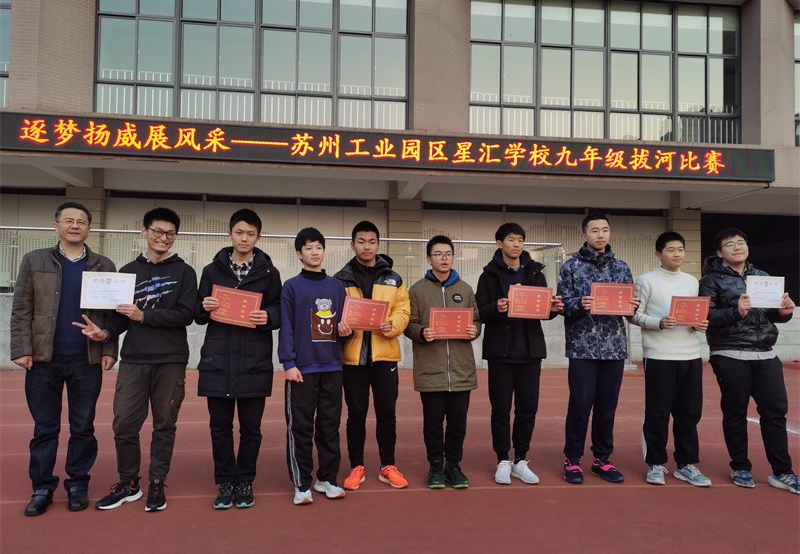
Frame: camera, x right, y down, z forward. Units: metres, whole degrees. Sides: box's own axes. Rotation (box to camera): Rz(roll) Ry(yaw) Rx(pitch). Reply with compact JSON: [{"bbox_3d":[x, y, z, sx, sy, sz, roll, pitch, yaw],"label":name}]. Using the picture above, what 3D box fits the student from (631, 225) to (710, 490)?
[{"bbox_3d":[1.871,0.549,4.332,0.547,1.735,0.460,1,-2,-6],"label":"student"}]

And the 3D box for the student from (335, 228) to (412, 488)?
[{"bbox_3d":[-0.181,0.499,4.112,0.481,1.755,0.460,1,-2,-3],"label":"student"}]

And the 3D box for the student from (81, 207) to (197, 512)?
[{"bbox_3d":[-1.542,0.463,3.679,0.657,1.756,0.500,1,-2,-12],"label":"student"}]

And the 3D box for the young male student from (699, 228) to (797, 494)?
[{"bbox_3d":[2.346,0.541,4.212,0.635,1.759,0.520,1,-2,-9],"label":"young male student"}]

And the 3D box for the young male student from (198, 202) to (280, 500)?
[{"bbox_3d":[-0.961,0.473,3.714,0.480,1.756,0.450,1,-2,-5],"label":"young male student"}]

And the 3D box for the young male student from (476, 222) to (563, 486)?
[{"bbox_3d":[0.829,0.509,4.328,0.573,1.782,0.480,1,-2,-1],"label":"young male student"}]

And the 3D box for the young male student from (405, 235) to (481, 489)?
[{"bbox_3d":[0.285,0.552,4.184,0.489,1.669,0.460,1,-2,0],"label":"young male student"}]

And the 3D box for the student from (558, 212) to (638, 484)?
[{"bbox_3d":[1.395,0.478,4.384,0.540,1.865,0.460,1,-2,-3],"label":"student"}]

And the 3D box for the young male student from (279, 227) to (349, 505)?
[{"bbox_3d":[-0.537,0.525,3.871,0.417,1.676,0.380,2,-2,-22],"label":"young male student"}]

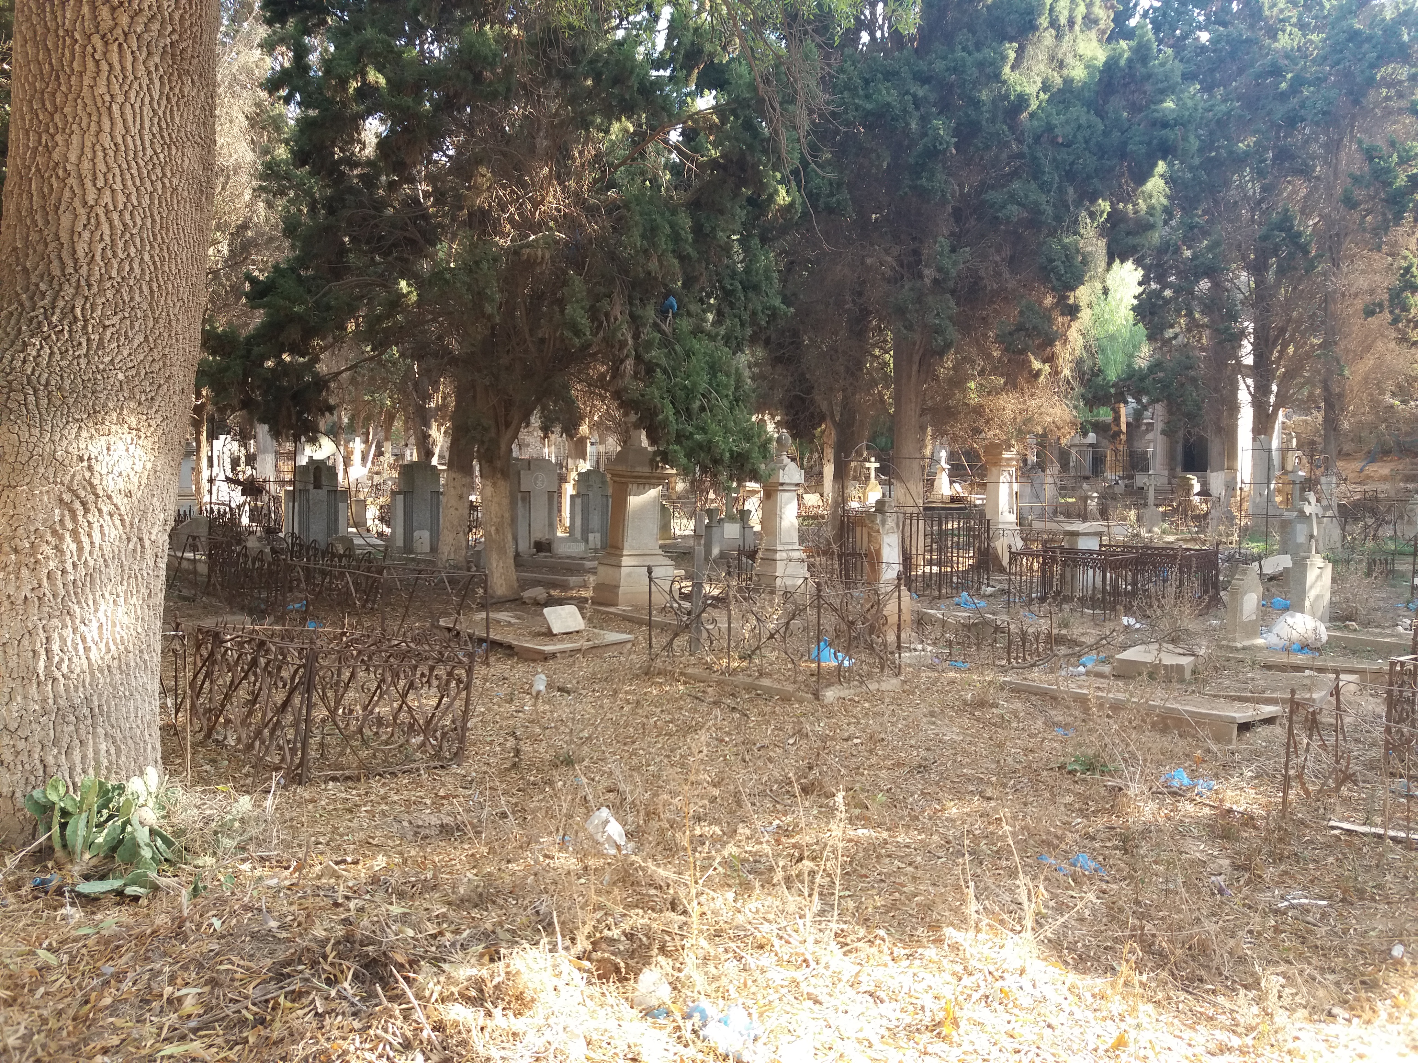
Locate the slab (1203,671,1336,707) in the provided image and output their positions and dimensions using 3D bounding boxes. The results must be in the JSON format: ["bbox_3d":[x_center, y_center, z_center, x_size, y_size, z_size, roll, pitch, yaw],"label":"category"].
[{"bbox_3d":[4.377,1.258,9.080,0.820,0.120,1.150,2,2,30],"label":"slab"}]

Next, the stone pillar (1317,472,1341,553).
[{"bbox_3d":[11.348,-0.342,20.961,0.360,1.480,0.300,-2,3,-30],"label":"stone pillar"}]

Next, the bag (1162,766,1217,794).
[{"bbox_3d":[2.423,1.252,5.798,0.240,0.090,0.200,1,3,15],"label":"bag"}]

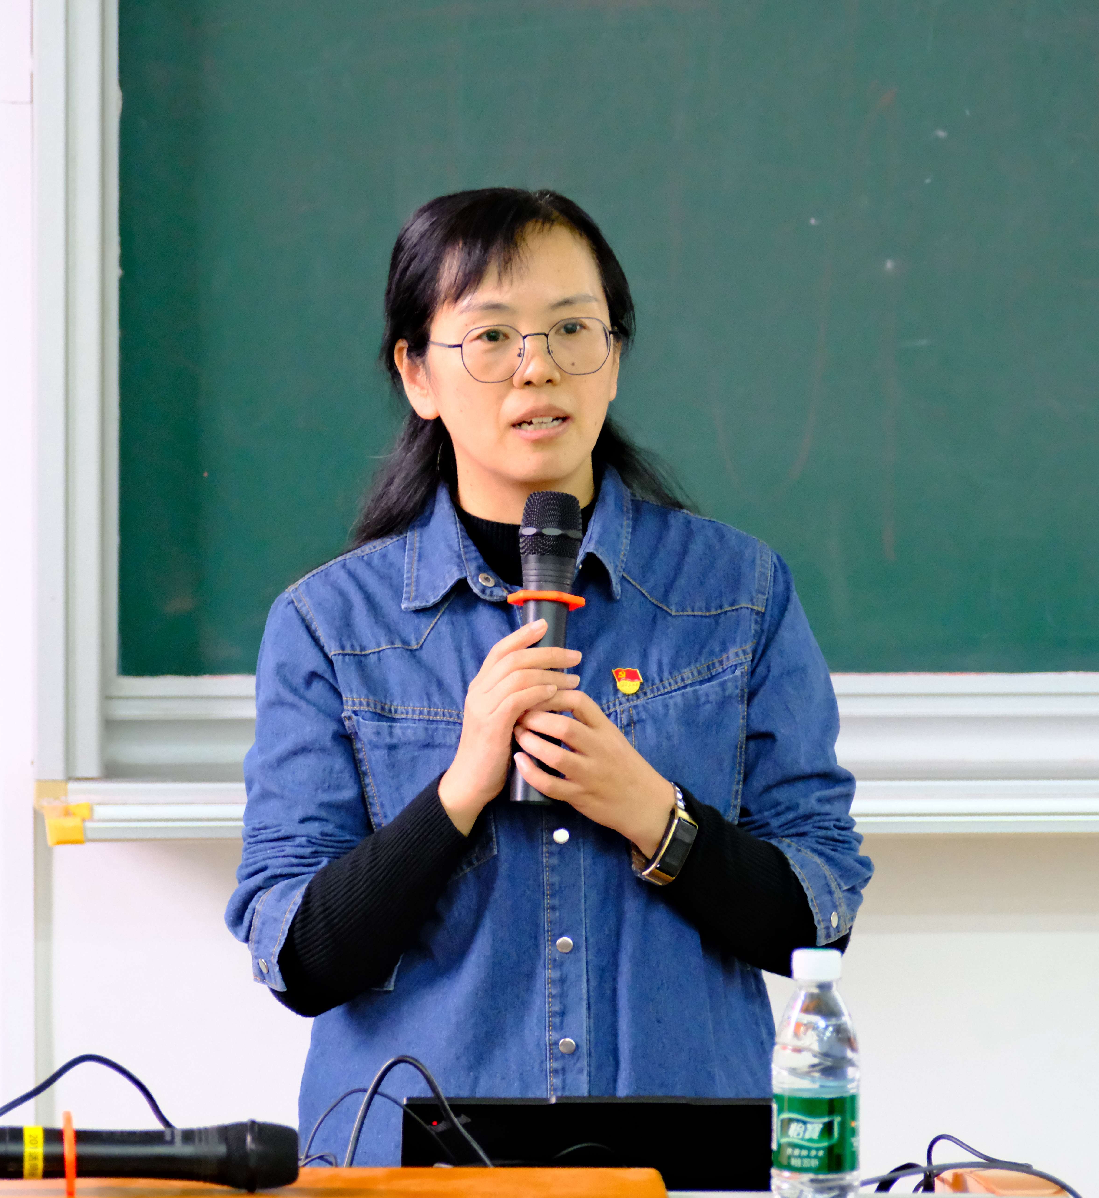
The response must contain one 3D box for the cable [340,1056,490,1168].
[{"bbox_3d":[-0.095,0.369,6.420,0.110,0.090,0.100,0,1,0],"label":"cable"}]

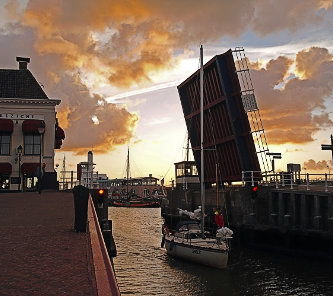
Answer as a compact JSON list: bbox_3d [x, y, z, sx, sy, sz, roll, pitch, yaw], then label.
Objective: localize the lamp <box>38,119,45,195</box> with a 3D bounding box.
[{"bbox_3d":[-8.737,0.647,23.198,0.450,5.025,0.450,0,-5,0],"label":"lamp"}]

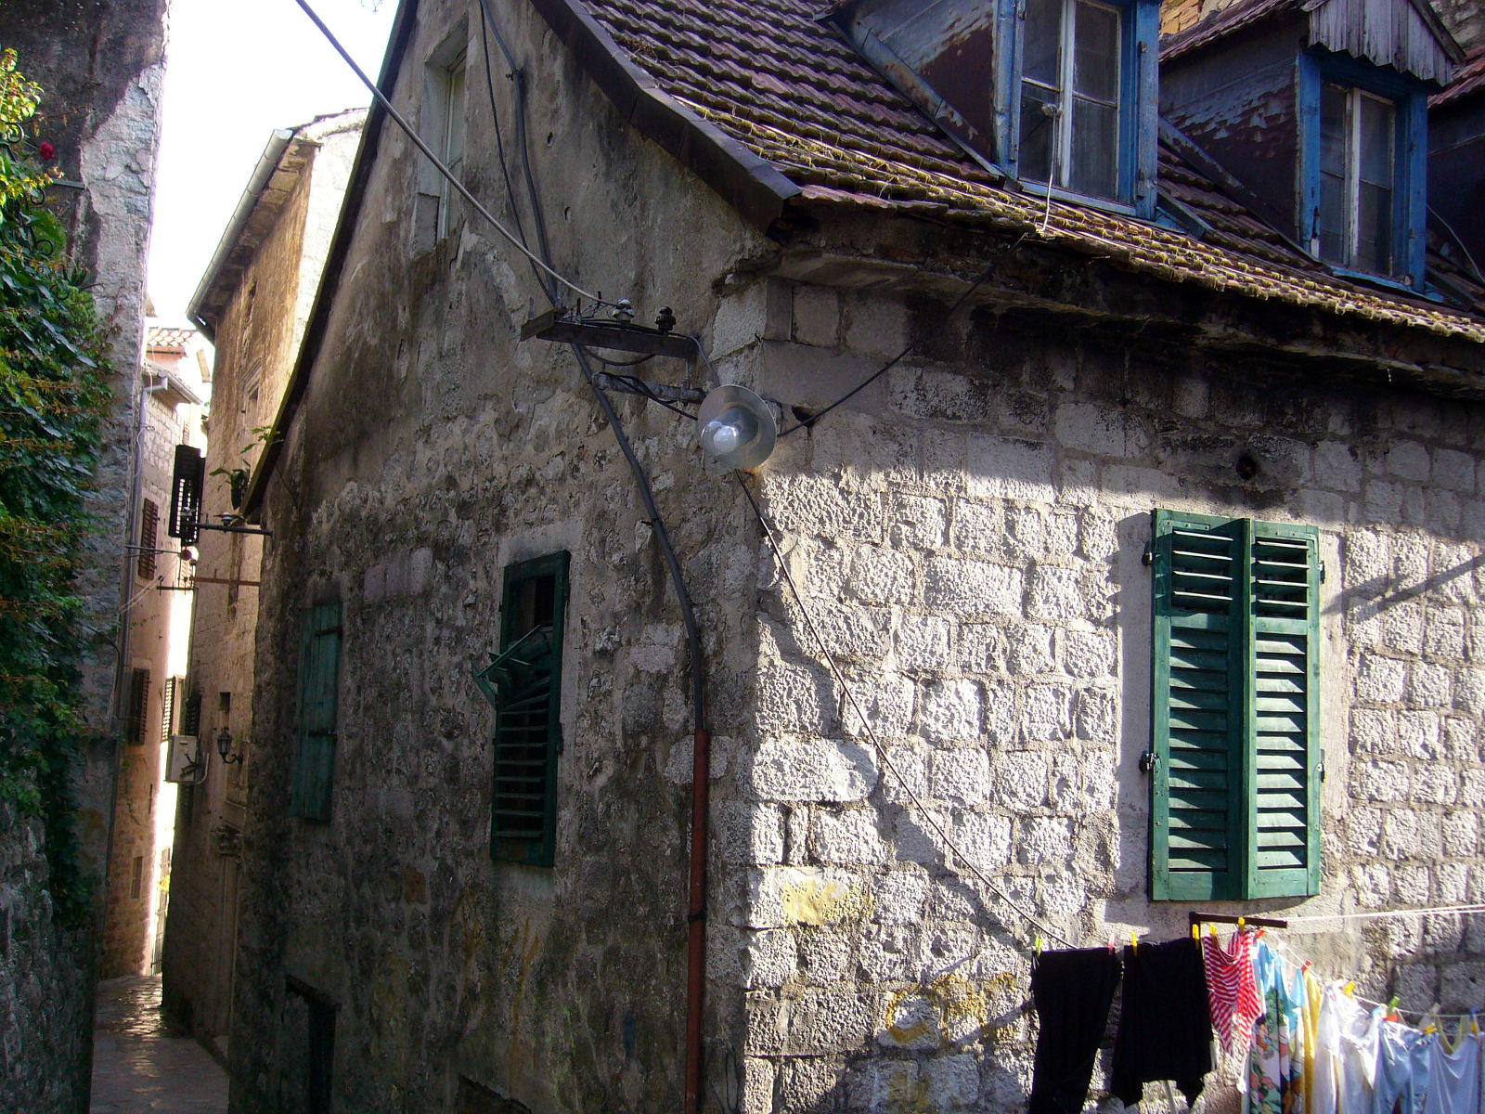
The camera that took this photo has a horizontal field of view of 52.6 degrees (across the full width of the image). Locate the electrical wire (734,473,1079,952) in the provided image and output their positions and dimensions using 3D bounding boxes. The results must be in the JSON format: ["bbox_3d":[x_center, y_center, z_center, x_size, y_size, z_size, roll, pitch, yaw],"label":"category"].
[{"bbox_3d":[0.624,0.598,5.484,1.477,1.671,0.060,5,-8,-24],"label":"electrical wire"}]

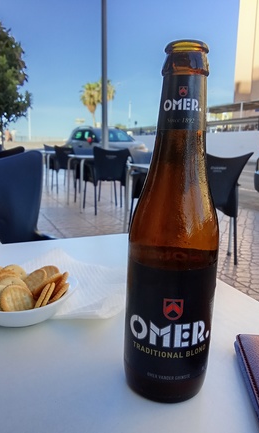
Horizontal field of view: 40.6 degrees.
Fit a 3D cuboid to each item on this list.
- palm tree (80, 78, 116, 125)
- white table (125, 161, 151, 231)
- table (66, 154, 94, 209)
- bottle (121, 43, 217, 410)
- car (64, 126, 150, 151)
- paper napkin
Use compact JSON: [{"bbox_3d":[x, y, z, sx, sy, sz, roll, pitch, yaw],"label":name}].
[{"bbox_3d":[-4.111,-13.167,45.000,4.300,8.500,4.300,2,12,0],"label":"palm tree"},{"bbox_3d":[0.427,-0.069,3.110,0.710,0.735,0.710,-4,13,-27],"label":"white table"},{"bbox_3d":[-0.439,-0.483,4.952,0.710,0.735,0.710,-3,13,-24],"label":"table"},{"bbox_3d":[0.031,0.009,0.239,0.061,0.233,0.061,3,12,3],"label":"bottle"},{"bbox_3d":[-0.890,-2.510,13.090,1.770,1.570,4.150,-5,14,-31],"label":"car"},{"bbox_3d":[-0.067,0.073,0.439,0.175,0.020,0.148,10,14,34],"label":"paper napkin"}]

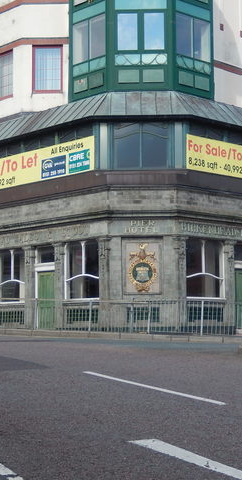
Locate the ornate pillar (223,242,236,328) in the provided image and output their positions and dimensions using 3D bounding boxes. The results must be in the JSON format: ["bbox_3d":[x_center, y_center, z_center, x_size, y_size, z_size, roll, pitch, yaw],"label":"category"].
[{"bbox_3d":[3.893,1.652,34.008,0.430,3.245,0.280,5,-7,-44],"label":"ornate pillar"}]

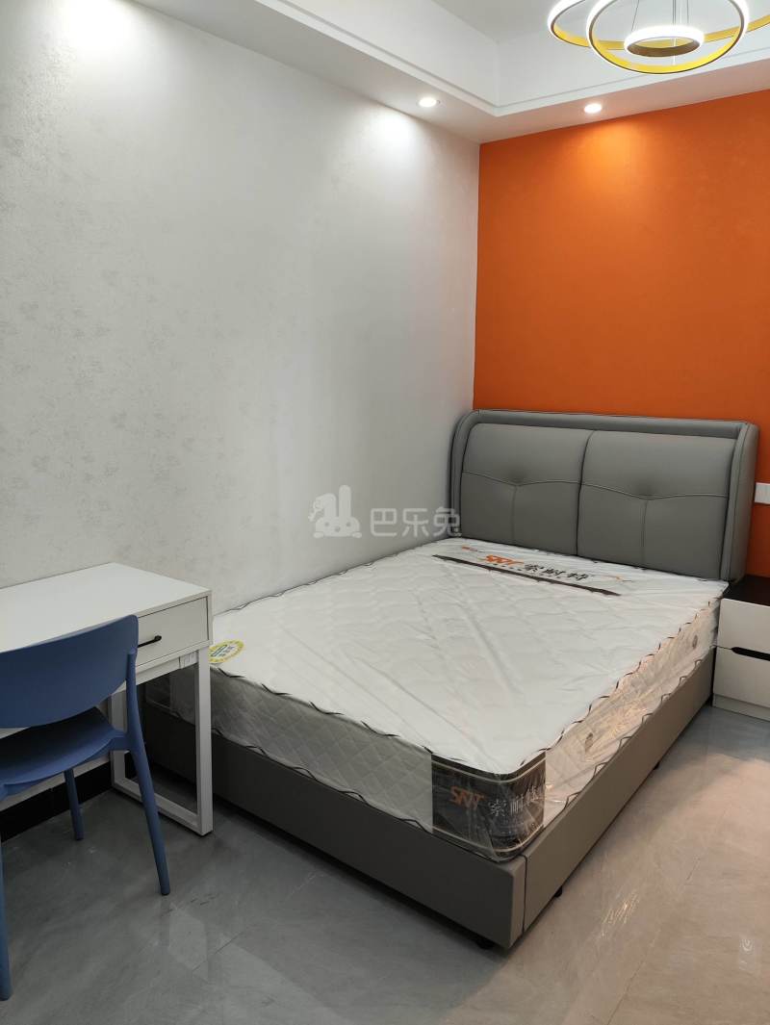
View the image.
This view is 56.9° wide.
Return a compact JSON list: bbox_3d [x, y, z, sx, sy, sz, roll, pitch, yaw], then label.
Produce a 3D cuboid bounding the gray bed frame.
[{"bbox_3d":[0.431,0.270,2.957,1.500,1.165,2.330,8,13,37],"label":"gray bed frame"}]

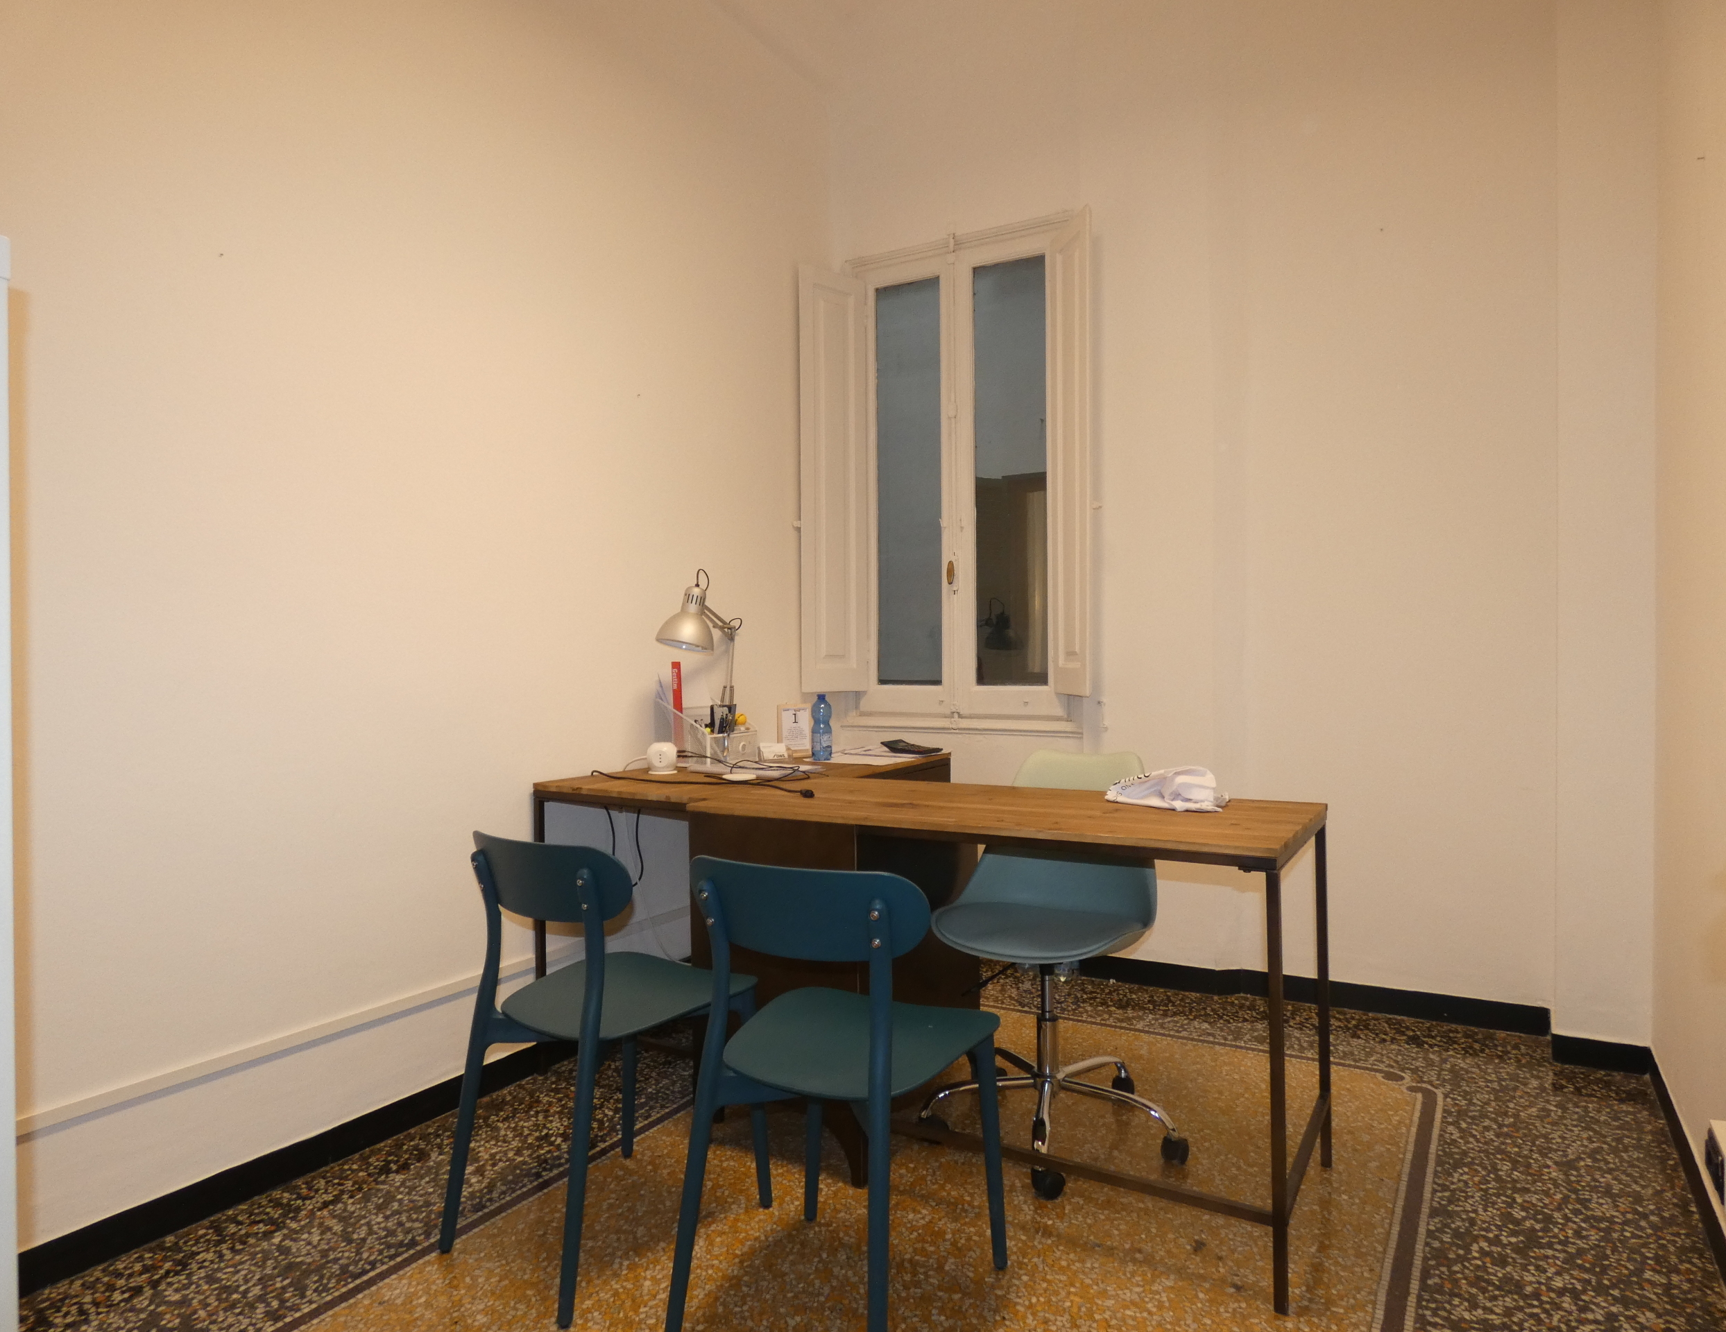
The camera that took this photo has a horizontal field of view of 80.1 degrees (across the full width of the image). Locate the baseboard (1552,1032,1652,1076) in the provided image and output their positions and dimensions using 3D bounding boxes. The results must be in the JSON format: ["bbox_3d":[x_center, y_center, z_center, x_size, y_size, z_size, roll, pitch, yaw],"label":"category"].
[{"bbox_3d":[1.913,1.009,2.664,0.210,0.073,0.025,0,0,25],"label":"baseboard"}]

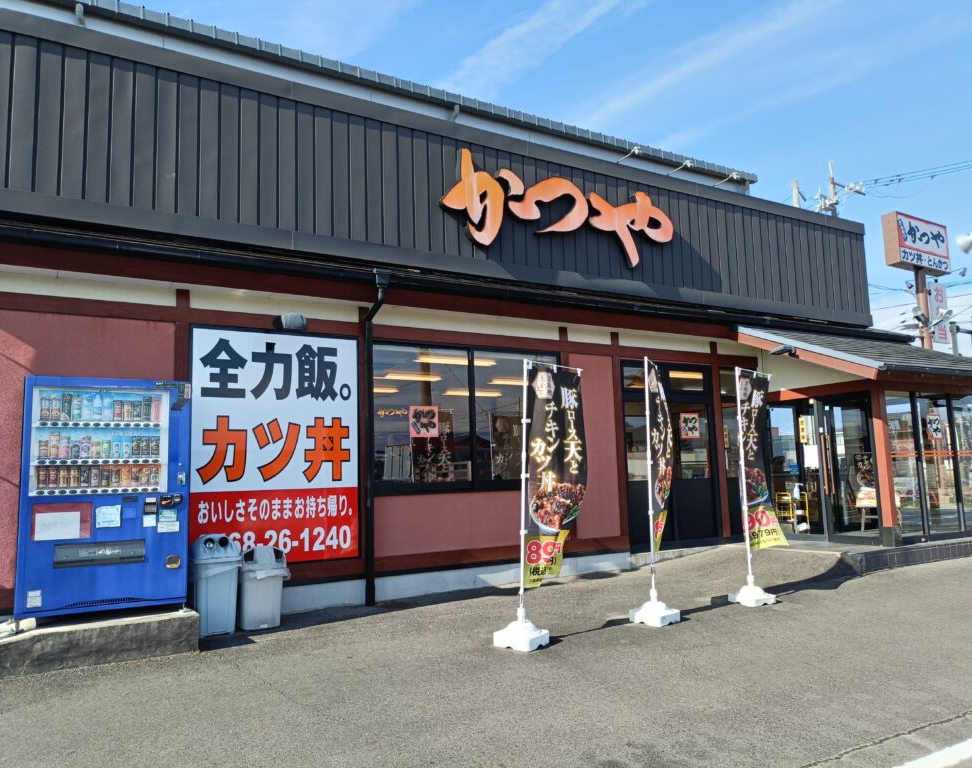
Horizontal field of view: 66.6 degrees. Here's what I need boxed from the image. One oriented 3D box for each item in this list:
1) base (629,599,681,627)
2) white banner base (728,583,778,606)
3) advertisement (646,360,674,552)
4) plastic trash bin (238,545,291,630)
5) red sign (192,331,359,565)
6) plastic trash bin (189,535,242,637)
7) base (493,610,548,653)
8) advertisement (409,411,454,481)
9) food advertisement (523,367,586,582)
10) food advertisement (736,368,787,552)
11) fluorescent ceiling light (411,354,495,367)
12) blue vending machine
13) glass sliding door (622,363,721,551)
[{"bbox_3d":[1.482,1.996,6.511,0.340,0.190,0.340,5,-9,-44],"label":"base"},{"bbox_3d":[2.596,2.050,7.243,0.340,0.190,0.340,3,-8,-35],"label":"white banner base"},{"bbox_3d":[1.624,0.685,7.024,0.140,1.742,0.600,-5,-7,27],"label":"advertisement"},{"bbox_3d":[-2.122,1.903,6.964,0.430,0.730,0.360,2,-8,-32],"label":"plastic trash bin"},{"bbox_3d":[-2.054,0.628,7.364,1.680,2.277,0.060,2,-8,-31],"label":"red sign"},{"bbox_3d":[-2.397,1.770,6.582,0.400,0.860,0.380,2,-8,-31],"label":"plastic trash bin"},{"bbox_3d":[0.283,1.929,5.878,0.325,0.286,0.325,-7,-8,37],"label":"base"},{"bbox_3d":[-0.594,0.679,8.268,0.552,0.834,0.030,2,-8,-31],"label":"advertisement"},{"bbox_3d":[0.566,0.751,6.217,0.590,1.790,0.180,4,-9,-37],"label":"food advertisement"},{"bbox_3d":[2.858,0.793,7.721,0.630,1.852,0.120,3,-8,-38],"label":"food advertisement"},{"bbox_3d":[-0.420,-0.349,10.650,1.250,0.090,0.210,2,-8,-32],"label":"fluorescent ceiling light"},{"bbox_3d":[-3.094,0.897,6.000,1.153,1.790,0.730,2,-8,-31],"label":"blue vending machine"},{"bbox_3d":[2.647,0.974,10.455,1.781,2.513,0.100,2,-8,-32],"label":"glass sliding door"}]

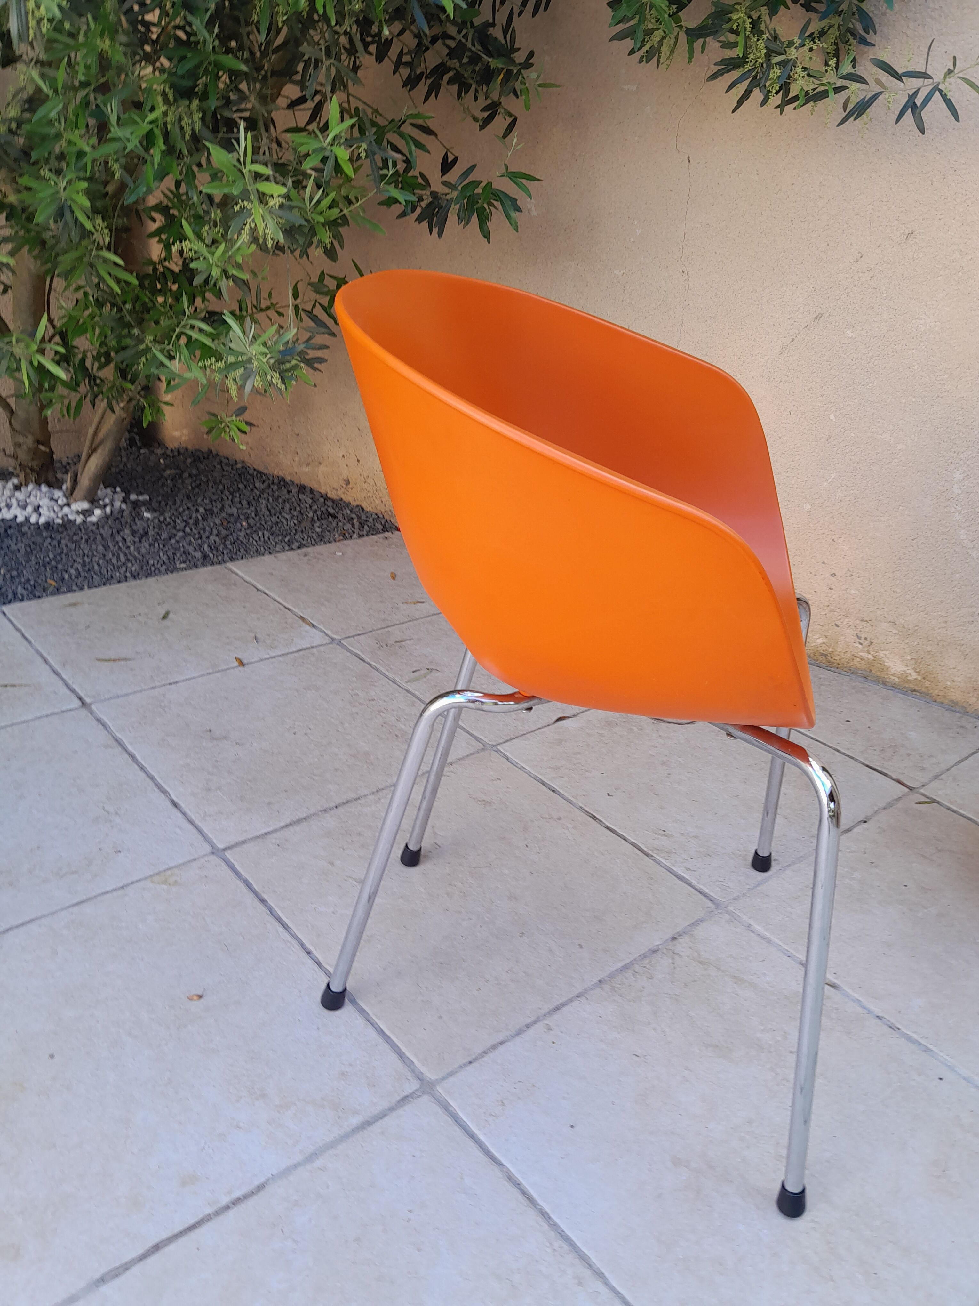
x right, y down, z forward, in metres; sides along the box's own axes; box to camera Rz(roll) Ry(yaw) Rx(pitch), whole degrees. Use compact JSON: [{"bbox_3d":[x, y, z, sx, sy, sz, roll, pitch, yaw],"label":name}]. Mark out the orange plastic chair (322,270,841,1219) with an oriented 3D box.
[{"bbox_3d":[0.104,0.030,0.963,0.499,0.712,0.577,9,26,10],"label":"orange plastic chair"}]

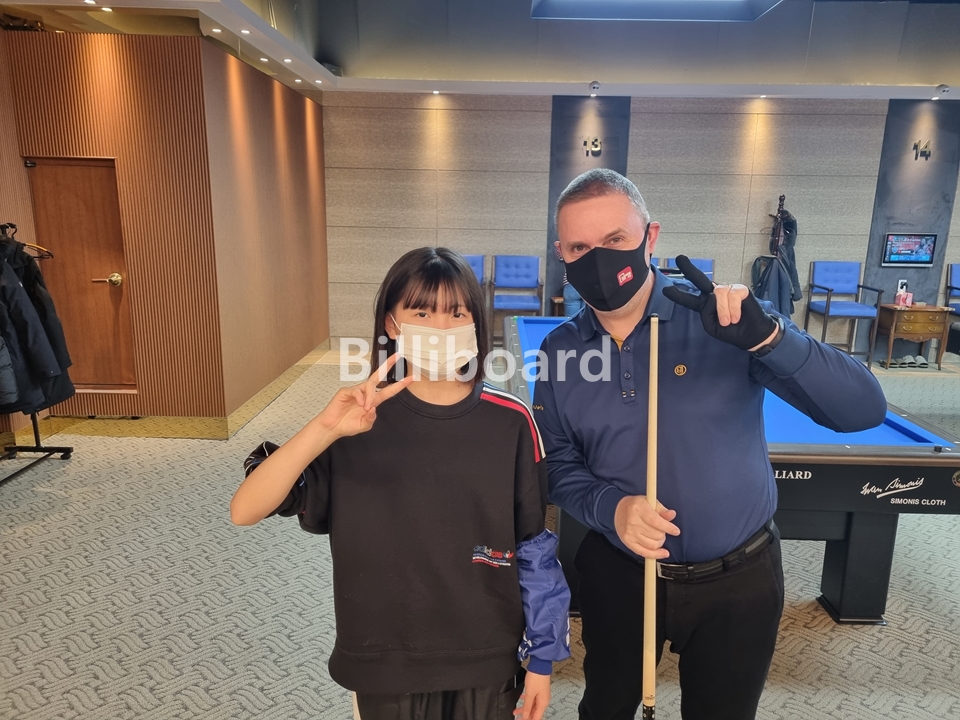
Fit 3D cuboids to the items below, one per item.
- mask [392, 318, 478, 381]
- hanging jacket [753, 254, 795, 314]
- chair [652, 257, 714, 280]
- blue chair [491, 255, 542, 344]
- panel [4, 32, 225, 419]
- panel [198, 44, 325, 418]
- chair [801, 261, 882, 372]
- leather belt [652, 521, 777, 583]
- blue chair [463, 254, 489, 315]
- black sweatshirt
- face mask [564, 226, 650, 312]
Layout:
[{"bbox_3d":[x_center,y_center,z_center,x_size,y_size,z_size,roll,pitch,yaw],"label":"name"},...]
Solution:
[{"bbox_3d":[-0.072,-0.021,1.225,0.140,0.105,0.085,-1,6,-9],"label":"mask"},{"bbox_3d":[3.109,-0.681,7.626,0.430,0.850,0.290,1,12,1],"label":"hanging jacket"},{"bbox_3d":[2.175,-0.505,7.650,0.550,1.085,0.570,1,12,1],"label":"chair"},{"bbox_3d":[0.388,-0.546,7.784,0.570,1.100,0.560,1,12,1],"label":"blue chair"},{"bbox_3d":[-2.330,-0.822,4.759,1.207,2.453,0.080,1,12,1],"label":"panel"},{"bbox_3d":[-1.736,-1.133,6.285,0.080,2.452,3.216,1,12,1],"label":"panel"},{"bbox_3d":[3.815,-0.473,7.628,0.550,1.085,0.570,1,12,1],"label":"chair"},{"bbox_3d":[0.398,0.347,1.410,0.370,0.050,0.270,4,13,13],"label":"leather belt"},{"bbox_3d":[-0.194,-0.552,7.683,0.550,1.085,0.570,1,12,1],"label":"blue chair"},{"bbox_3d":[-0.152,0.334,1.416,0.570,0.590,0.280,1,12,-2],"label":"black sweatshirt"},{"bbox_3d":[0.218,-0.152,1.225,0.142,0.127,0.110,-6,14,24],"label":"face mask"}]

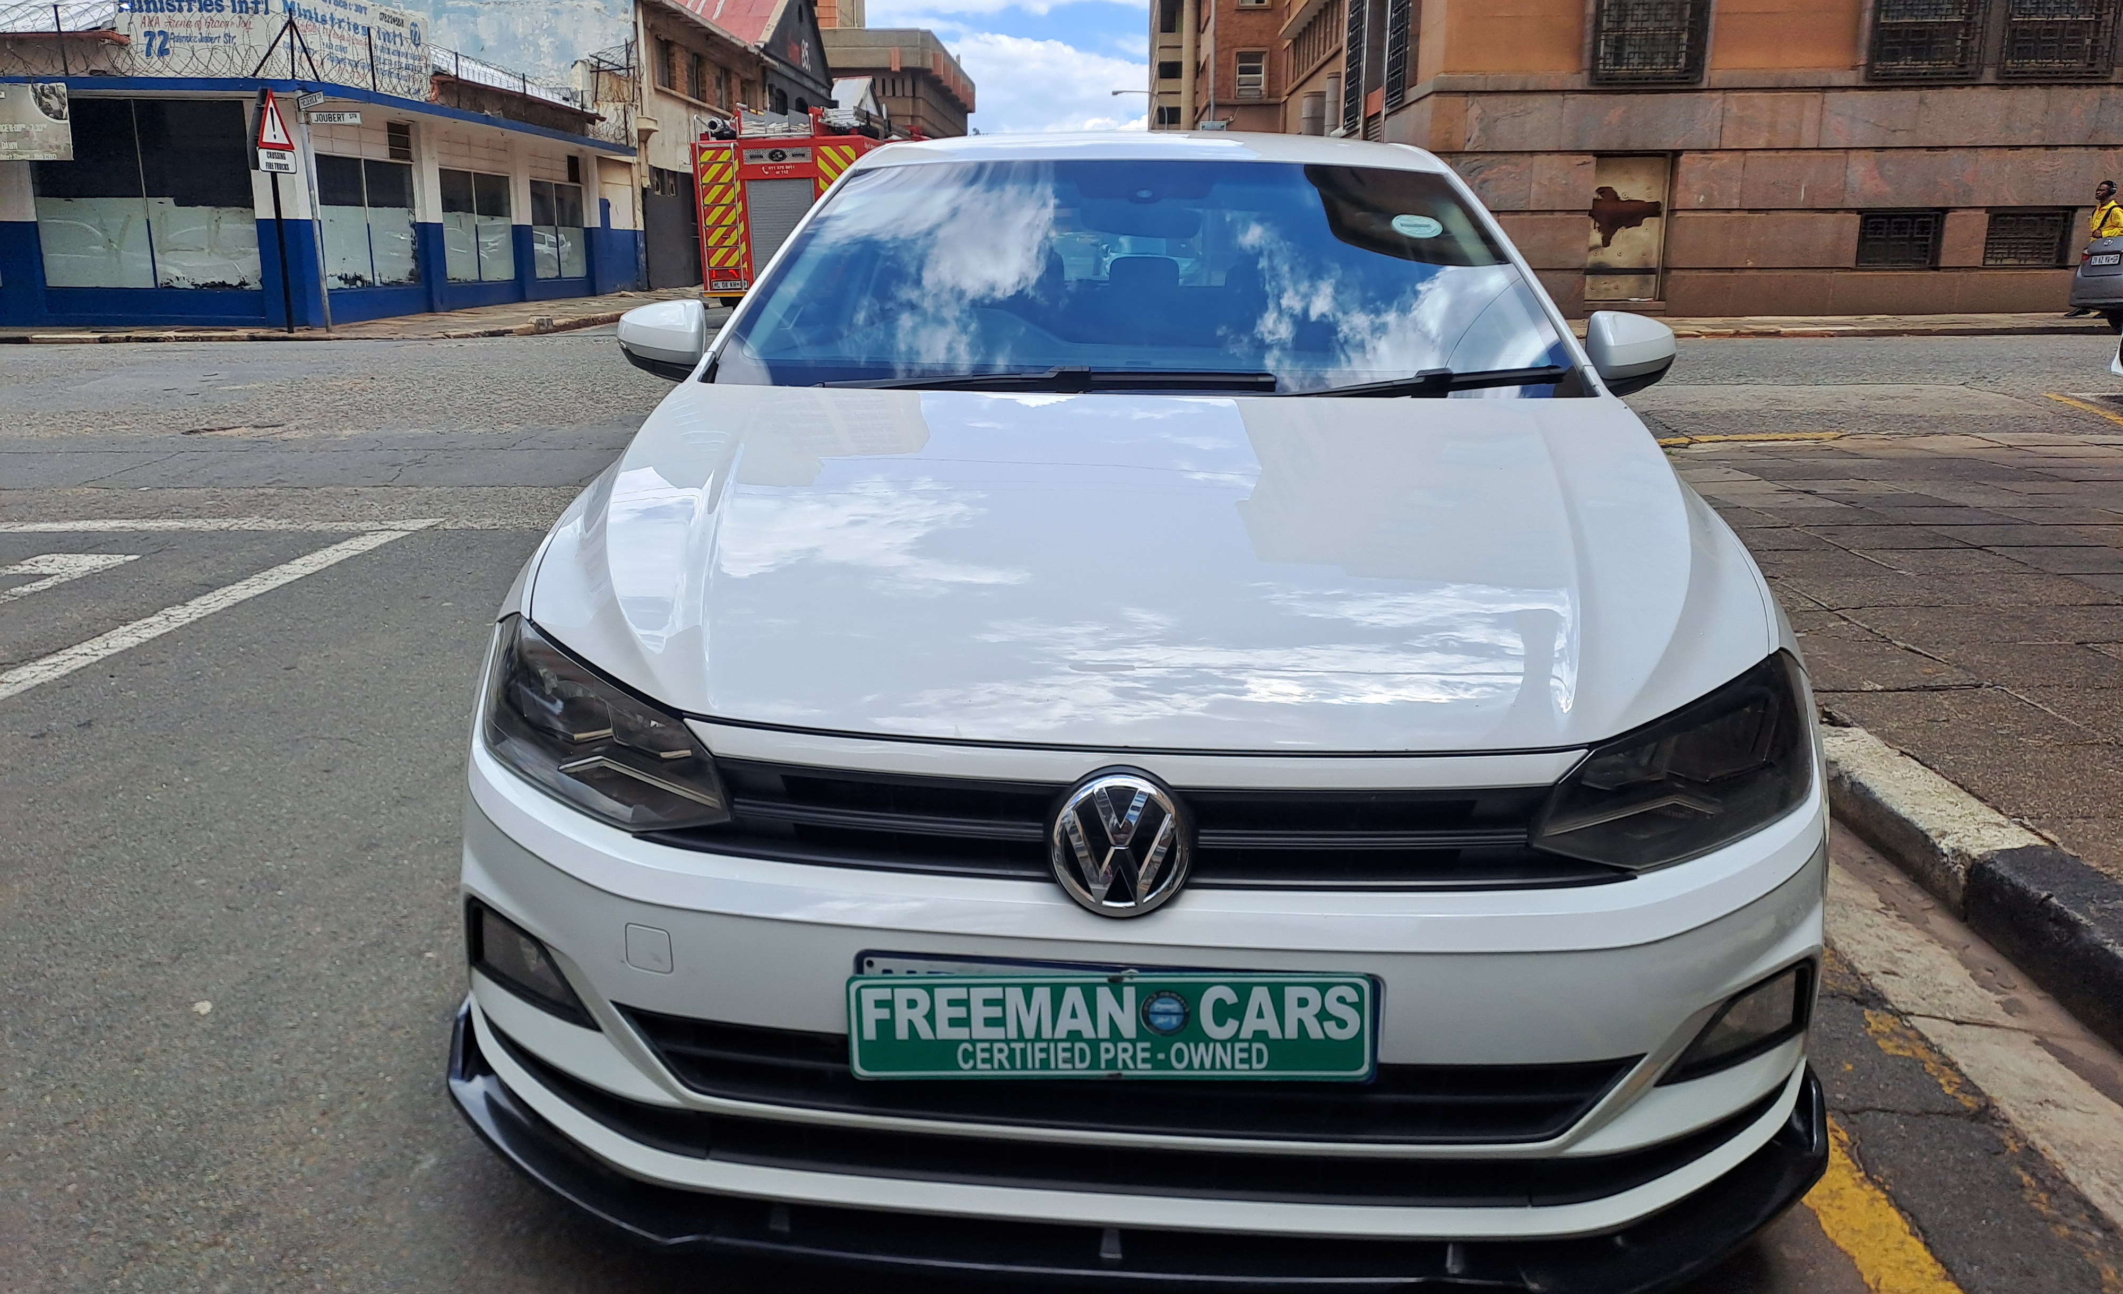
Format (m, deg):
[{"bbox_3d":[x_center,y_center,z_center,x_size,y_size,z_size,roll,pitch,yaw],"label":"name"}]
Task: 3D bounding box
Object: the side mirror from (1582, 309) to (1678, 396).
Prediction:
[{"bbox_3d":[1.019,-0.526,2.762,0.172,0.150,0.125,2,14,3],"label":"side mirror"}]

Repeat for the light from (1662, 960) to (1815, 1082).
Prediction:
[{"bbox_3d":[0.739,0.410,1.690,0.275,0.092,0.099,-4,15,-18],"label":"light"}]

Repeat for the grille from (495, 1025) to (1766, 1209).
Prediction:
[{"bbox_3d":[0.065,0.498,1.687,1.510,0.095,0.280,2,14,3],"label":"grille"}]

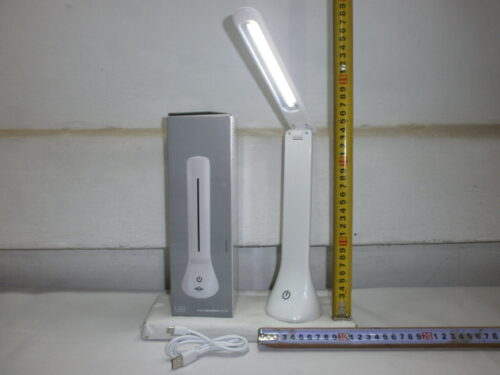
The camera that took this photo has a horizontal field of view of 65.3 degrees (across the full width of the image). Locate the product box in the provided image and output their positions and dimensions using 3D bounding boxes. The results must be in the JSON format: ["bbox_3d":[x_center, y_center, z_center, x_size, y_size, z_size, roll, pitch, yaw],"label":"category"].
[{"bbox_3d":[-0.061,0.036,0.524,0.080,0.256,0.067,0,5,3],"label":"product box"}]

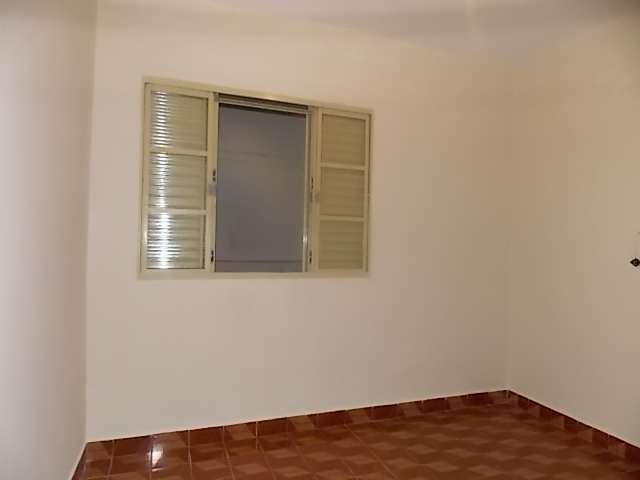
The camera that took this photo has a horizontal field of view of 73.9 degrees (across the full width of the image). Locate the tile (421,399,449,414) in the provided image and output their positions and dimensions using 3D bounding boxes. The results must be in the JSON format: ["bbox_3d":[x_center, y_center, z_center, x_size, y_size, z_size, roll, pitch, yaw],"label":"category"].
[{"bbox_3d":[0.836,1.215,3.113,0.200,0.096,0.013,1,-1,-20],"label":"tile"}]

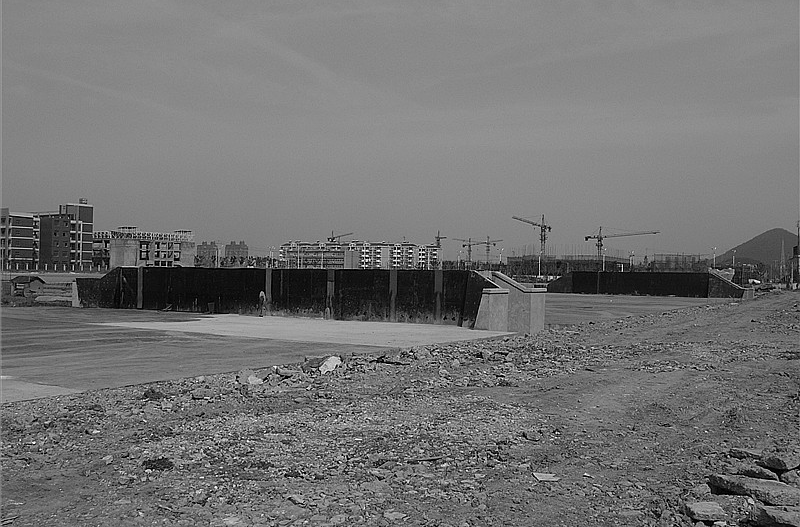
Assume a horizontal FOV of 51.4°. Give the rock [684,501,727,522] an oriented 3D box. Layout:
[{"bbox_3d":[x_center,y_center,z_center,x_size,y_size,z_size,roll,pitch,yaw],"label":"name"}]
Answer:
[{"bbox_3d":[2.130,1.720,5.800,0.250,0.090,0.270,1,0,0],"label":"rock"}]

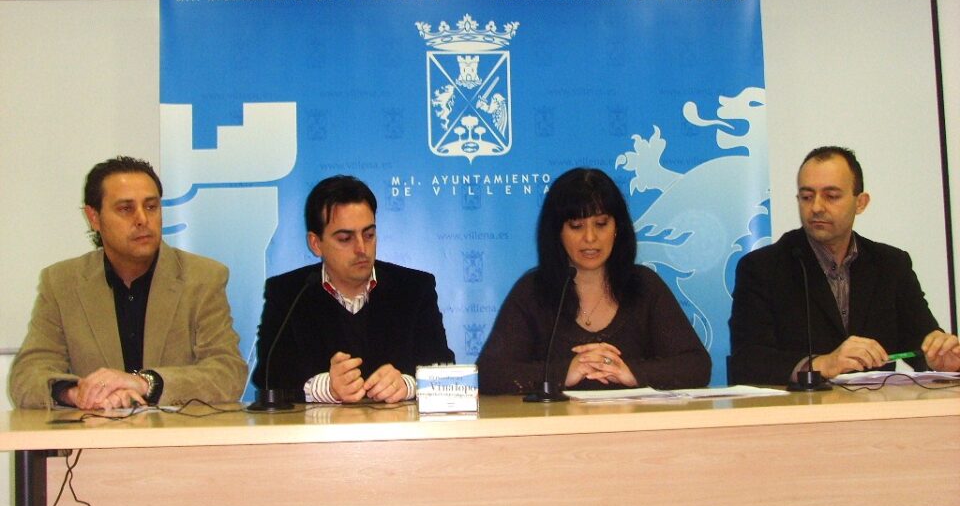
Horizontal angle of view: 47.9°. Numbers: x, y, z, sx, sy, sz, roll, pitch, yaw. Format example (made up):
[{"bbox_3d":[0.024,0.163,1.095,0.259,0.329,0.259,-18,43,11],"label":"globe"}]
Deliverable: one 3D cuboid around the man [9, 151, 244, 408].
[{"bbox_3d":[-0.782,0.415,2.430,0.580,1.340,0.760,-1,-4,-11],"label":"man"}]

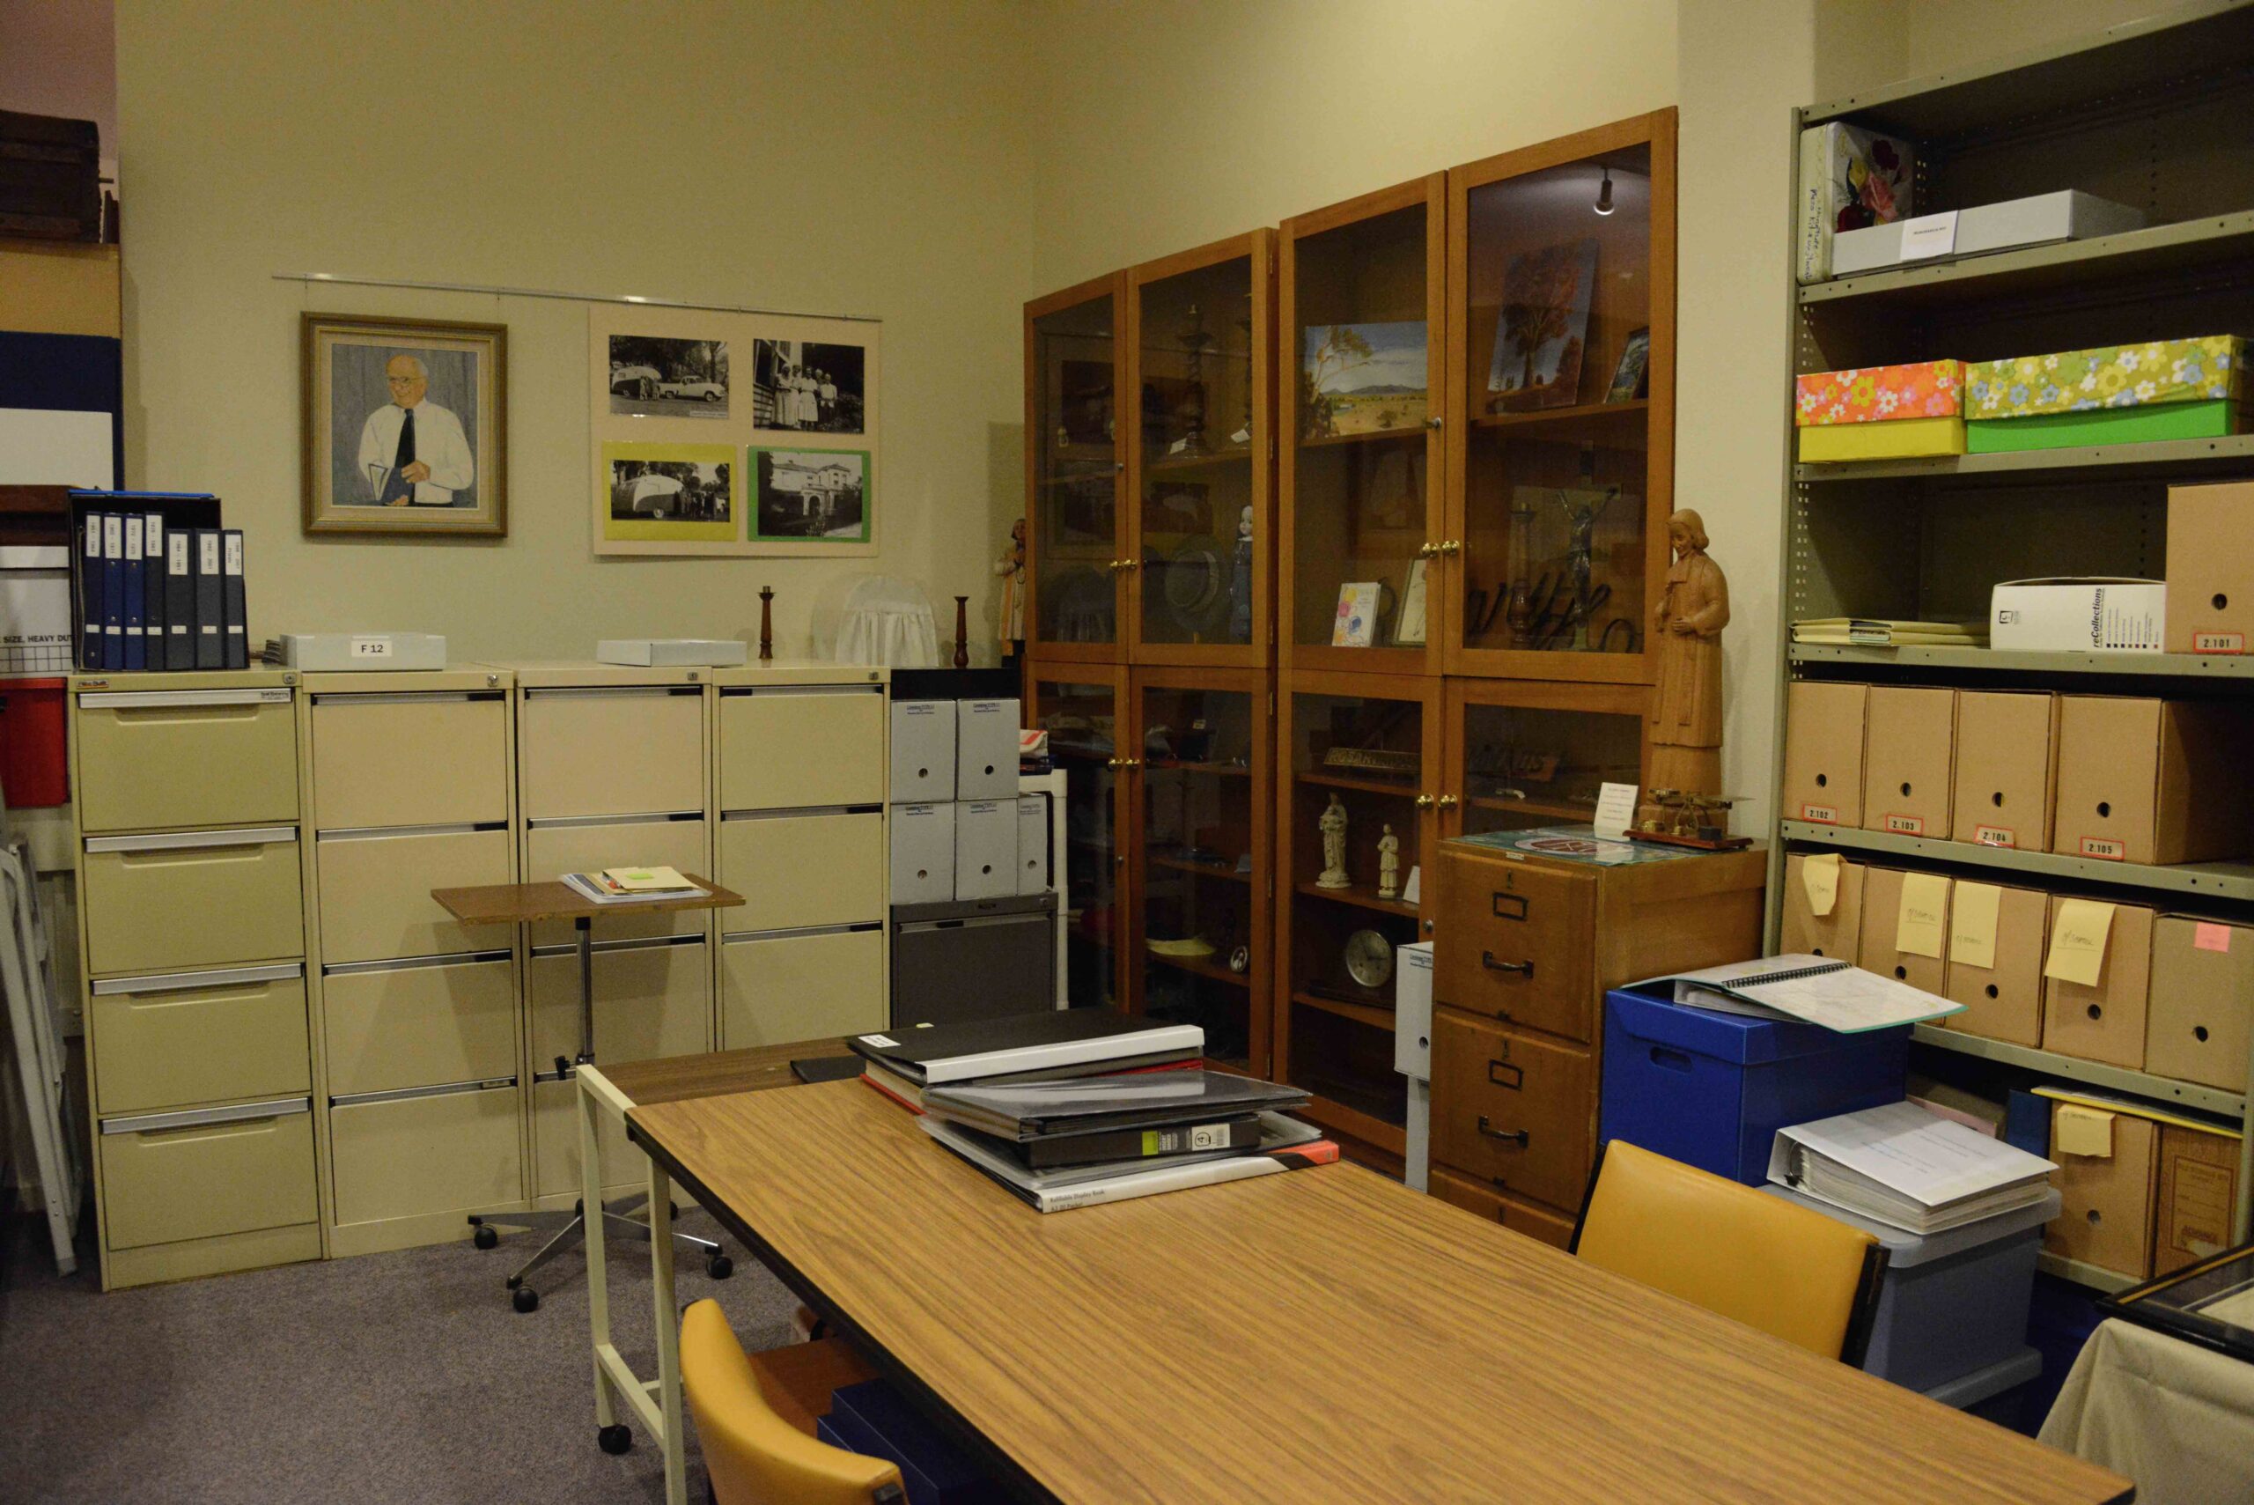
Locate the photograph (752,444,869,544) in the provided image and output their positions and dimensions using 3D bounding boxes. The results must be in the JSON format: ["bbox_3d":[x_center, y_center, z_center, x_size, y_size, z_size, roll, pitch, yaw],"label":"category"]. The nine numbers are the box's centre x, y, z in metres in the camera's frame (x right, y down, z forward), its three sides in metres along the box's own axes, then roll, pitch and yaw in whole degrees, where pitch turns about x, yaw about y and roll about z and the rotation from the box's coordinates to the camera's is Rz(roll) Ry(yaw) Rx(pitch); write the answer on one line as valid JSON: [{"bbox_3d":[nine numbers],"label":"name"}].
[{"bbox_3d":[-0.936,-0.761,5.196,0.375,0.276,0.010,-3,6,-28],"label":"photograph"}]

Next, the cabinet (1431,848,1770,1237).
[{"bbox_3d":[0.962,0.696,3.475,0.550,1.045,0.425,-3,6,-32],"label":"cabinet"}]

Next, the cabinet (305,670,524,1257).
[{"bbox_3d":[-1.734,0.453,4.206,0.460,1.320,0.620,-2,5,-27],"label":"cabinet"}]

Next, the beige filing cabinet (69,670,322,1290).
[{"bbox_3d":[-2.166,0.478,4.146,0.450,1.346,0.620,-2,6,-25],"label":"beige filing cabinet"}]

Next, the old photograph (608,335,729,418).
[{"bbox_3d":[-1.294,-1.061,4.973,0.337,0.220,0.010,-3,6,-28],"label":"old photograph"}]

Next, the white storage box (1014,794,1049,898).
[{"bbox_3d":[-0.340,0.232,4.790,0.084,0.256,0.390,-2,5,-27],"label":"white storage box"}]

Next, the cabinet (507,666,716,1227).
[{"bbox_3d":[-1.357,0.444,4.529,0.453,1.346,0.620,-2,6,-25],"label":"cabinet"}]

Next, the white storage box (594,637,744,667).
[{"bbox_3d":[-1.152,-0.253,4.516,0.257,0.060,0.370,-2,5,-27],"label":"white storage box"}]

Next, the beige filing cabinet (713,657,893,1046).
[{"bbox_3d":[-0.949,0.425,4.645,0.460,1.320,0.620,-2,5,-27],"label":"beige filing cabinet"}]

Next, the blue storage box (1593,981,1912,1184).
[{"bbox_3d":[1.100,0.557,3.066,0.410,0.275,0.305,-3,6,-30],"label":"blue storage box"}]

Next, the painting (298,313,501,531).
[{"bbox_3d":[-1.909,-0.858,4.658,0.505,0.574,0.040,-3,6,-28],"label":"painting"}]

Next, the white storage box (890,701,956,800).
[{"bbox_3d":[-0.611,-0.015,4.617,0.180,0.258,0.390,-2,5,-27],"label":"white storage box"}]

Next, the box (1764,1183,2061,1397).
[{"bbox_3d":[1.145,0.793,2.666,0.430,0.255,0.335,-2,5,-29],"label":"box"}]

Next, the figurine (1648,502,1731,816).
[{"bbox_3d":[1.125,-0.158,3.497,0.130,0.652,0.140,-3,6,-32],"label":"figurine"}]

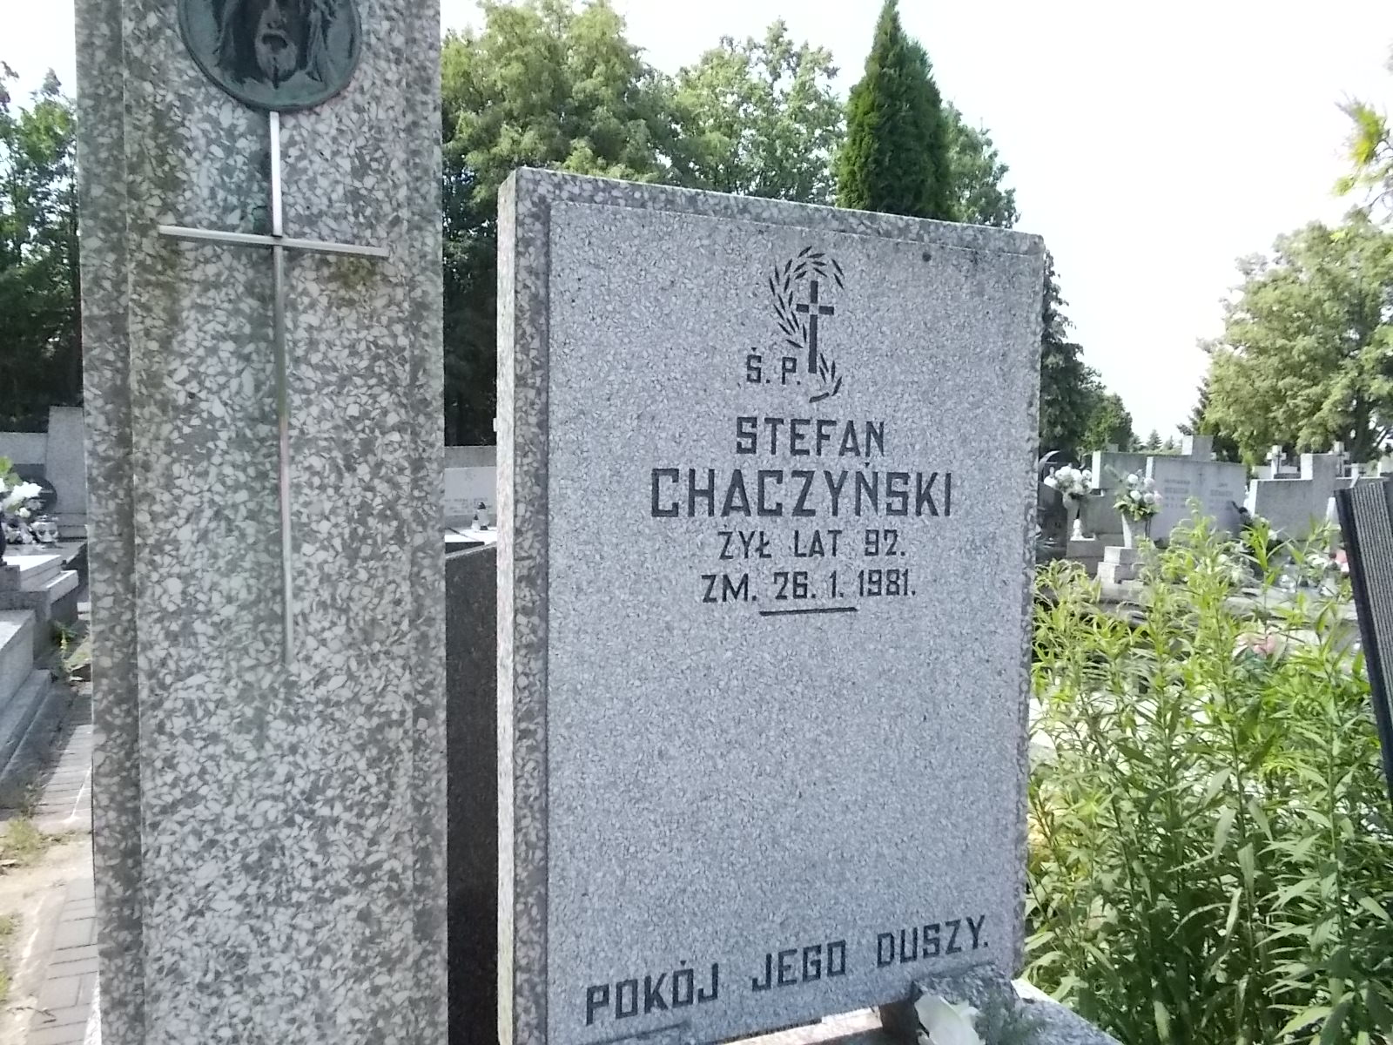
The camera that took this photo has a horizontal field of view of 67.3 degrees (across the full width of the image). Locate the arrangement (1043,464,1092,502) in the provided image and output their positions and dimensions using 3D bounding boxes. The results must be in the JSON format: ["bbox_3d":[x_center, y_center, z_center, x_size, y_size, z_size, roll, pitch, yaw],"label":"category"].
[{"bbox_3d":[3.117,-0.334,8.800,0.410,0.310,0.350,-1,3,-25],"label":"arrangement"}]

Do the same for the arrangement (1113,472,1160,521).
[{"bbox_3d":[3.576,-0.217,8.500,0.380,0.400,0.340,-1,3,-25],"label":"arrangement"}]

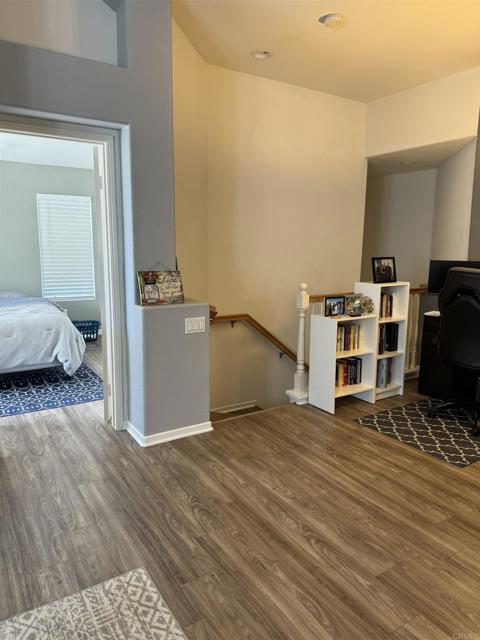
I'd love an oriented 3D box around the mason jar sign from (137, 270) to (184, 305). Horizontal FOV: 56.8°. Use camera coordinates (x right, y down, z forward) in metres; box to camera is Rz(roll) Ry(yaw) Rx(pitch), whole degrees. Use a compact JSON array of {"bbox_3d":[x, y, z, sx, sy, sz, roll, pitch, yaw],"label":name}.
[{"bbox_3d":[-0.570,-0.227,3.204,0.319,0.239,0.015,-6,-6,-31],"label":"mason jar sign"}]

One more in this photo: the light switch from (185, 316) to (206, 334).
[{"bbox_3d":[-0.322,0.040,3.190,0.161,0.113,0.010,-6,11,-31],"label":"light switch"}]

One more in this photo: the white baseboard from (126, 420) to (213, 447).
[{"bbox_3d":[-0.545,0.809,3.410,0.540,0.077,0.398,-6,11,-31],"label":"white baseboard"}]

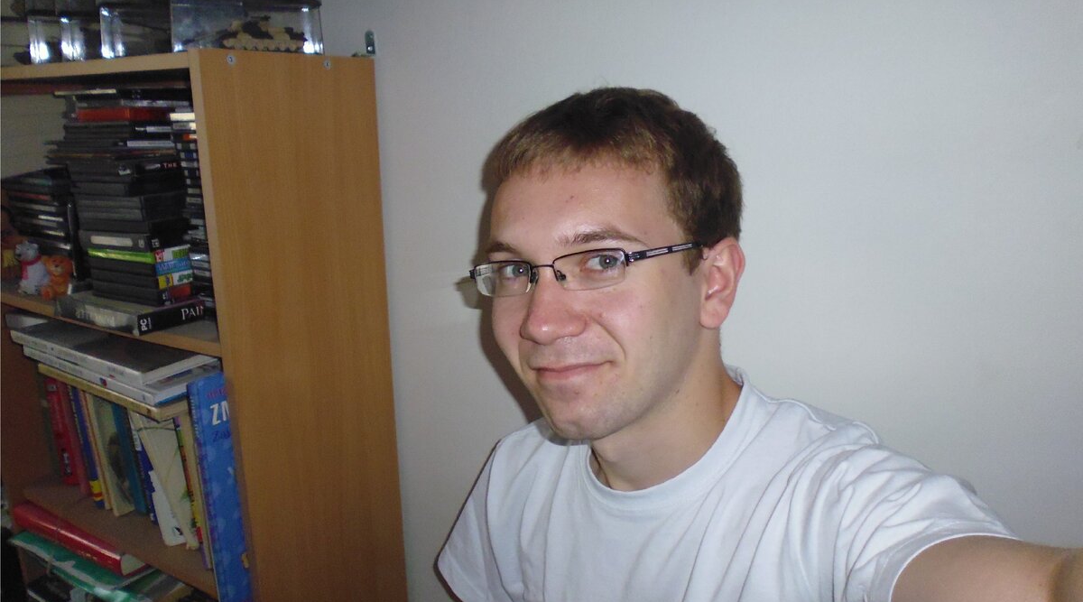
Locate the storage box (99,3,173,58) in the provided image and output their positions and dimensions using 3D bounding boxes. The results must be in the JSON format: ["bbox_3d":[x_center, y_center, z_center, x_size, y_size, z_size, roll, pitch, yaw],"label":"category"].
[{"bbox_3d":[-0.438,-0.322,0.913,0.160,0.060,0.075,-5,15,-18],"label":"storage box"}]

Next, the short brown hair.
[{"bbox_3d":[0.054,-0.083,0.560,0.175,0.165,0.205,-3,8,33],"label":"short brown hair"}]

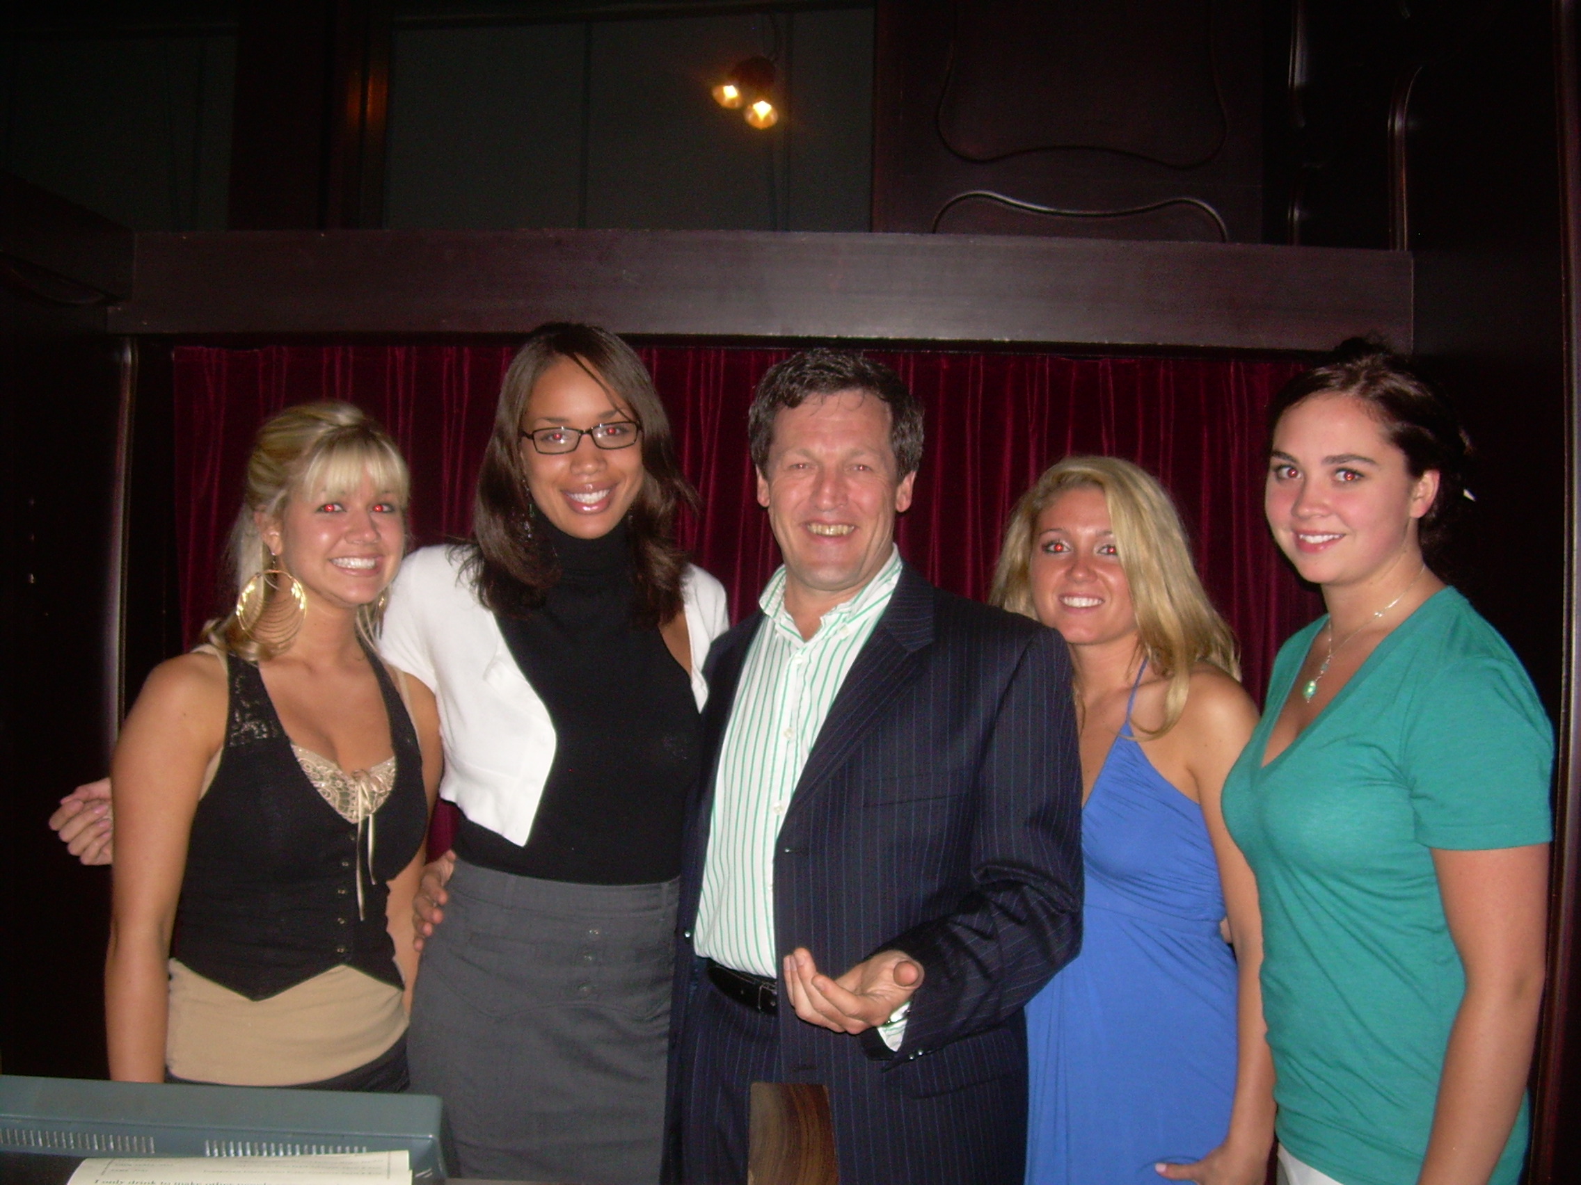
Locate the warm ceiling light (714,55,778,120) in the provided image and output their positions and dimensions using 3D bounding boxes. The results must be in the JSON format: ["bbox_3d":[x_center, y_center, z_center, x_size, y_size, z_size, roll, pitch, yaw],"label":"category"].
[{"bbox_3d":[-0.091,-0.991,3.400,0.120,0.120,0.120,1,0,11],"label":"warm ceiling light"}]

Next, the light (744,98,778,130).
[{"bbox_3d":[-0.055,-0.932,3.380,0.065,0.060,0.070,1,0,3],"label":"light"}]

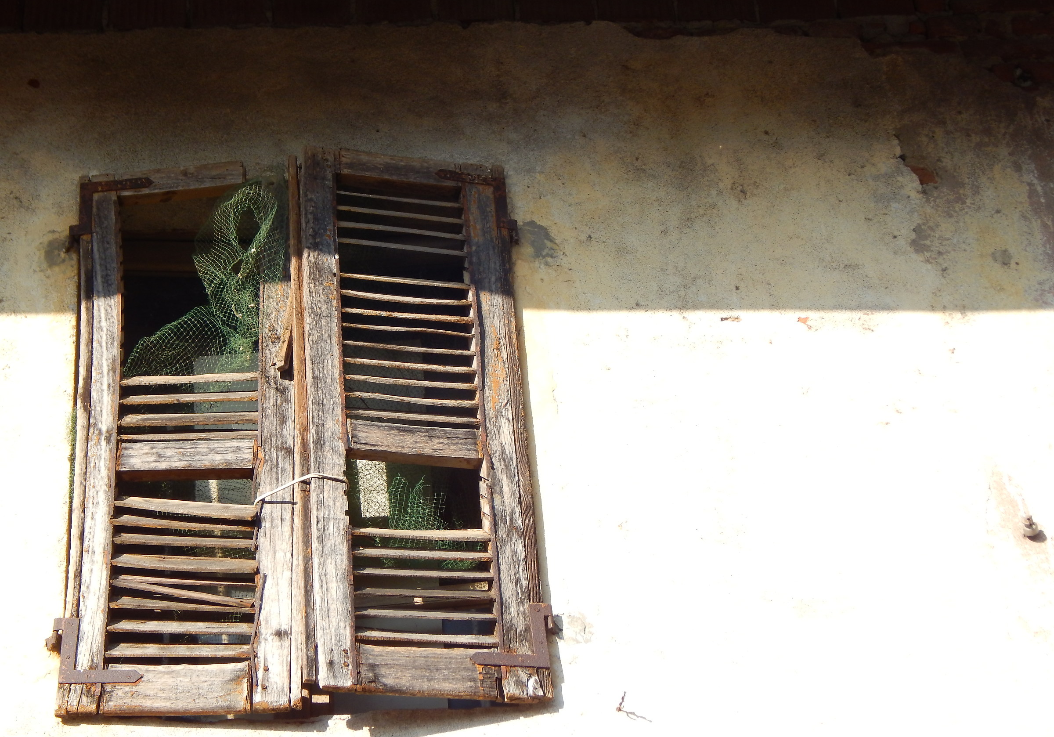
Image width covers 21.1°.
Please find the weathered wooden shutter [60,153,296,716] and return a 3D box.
[{"bbox_3d":[-0.690,0.116,5.700,0.454,1.415,0.050,-3,-41,-3],"label":"weathered wooden shutter"}]

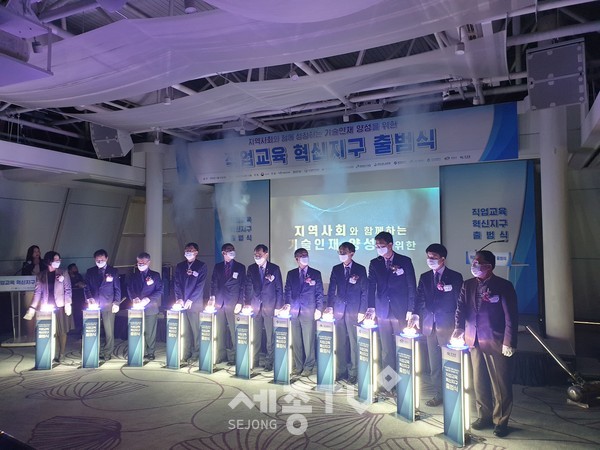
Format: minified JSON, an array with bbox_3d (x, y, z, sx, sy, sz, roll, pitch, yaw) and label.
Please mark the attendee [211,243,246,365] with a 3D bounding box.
[{"bbox_3d":[-1.027,1.139,6.529,0.520,1.720,0.450,-1,-2,5],"label":"attendee"}]

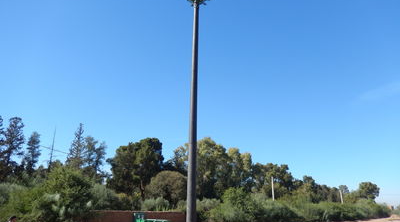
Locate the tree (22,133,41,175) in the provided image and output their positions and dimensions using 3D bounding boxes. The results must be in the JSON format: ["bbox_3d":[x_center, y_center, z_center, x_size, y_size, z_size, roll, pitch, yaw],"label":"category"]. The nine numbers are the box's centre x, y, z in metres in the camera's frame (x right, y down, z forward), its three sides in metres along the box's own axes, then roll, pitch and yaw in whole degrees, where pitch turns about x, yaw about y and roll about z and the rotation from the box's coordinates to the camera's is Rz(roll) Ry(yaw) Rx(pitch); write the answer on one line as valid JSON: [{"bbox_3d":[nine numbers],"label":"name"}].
[{"bbox_3d":[-28.221,10.256,47.215,3.200,14.300,3.200,0,-20,0],"label":"tree"}]

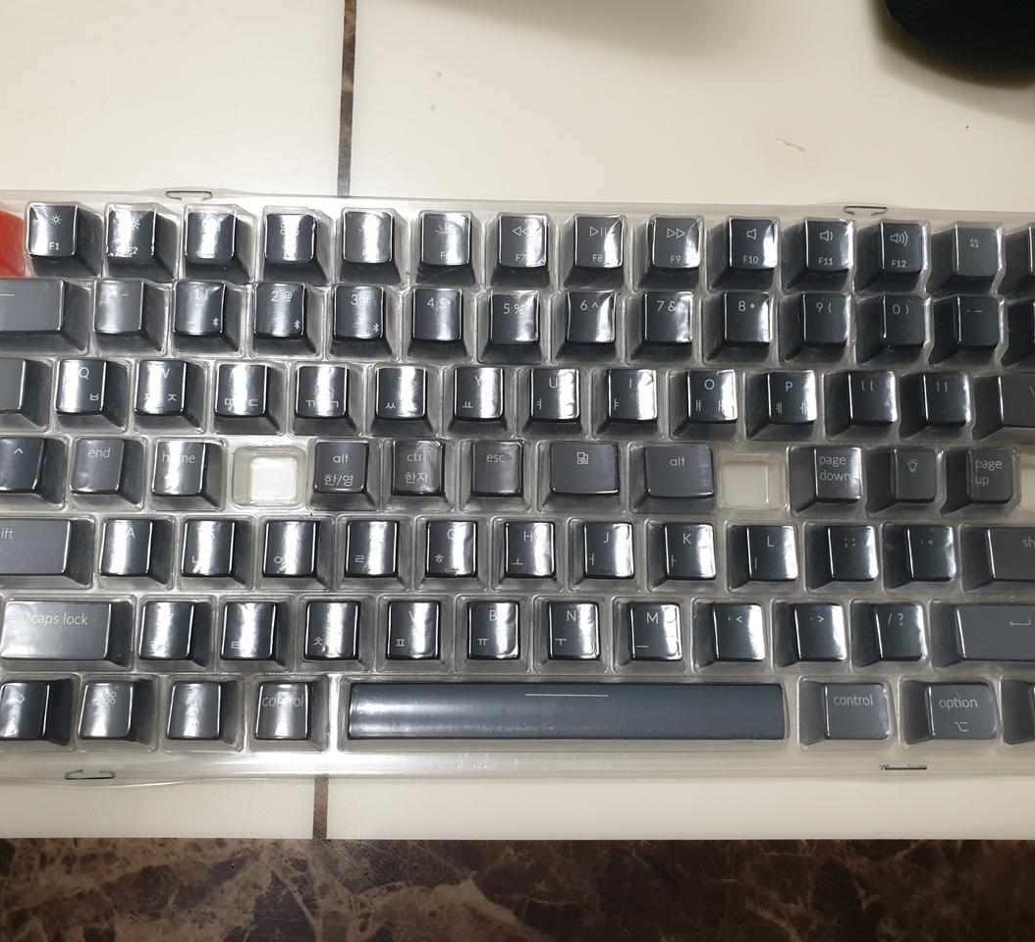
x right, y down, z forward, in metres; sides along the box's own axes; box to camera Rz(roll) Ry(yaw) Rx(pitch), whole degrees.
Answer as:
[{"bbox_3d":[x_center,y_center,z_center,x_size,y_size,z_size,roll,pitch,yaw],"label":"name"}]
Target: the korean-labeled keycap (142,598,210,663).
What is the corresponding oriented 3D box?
[{"bbox_3d":[-0.091,0.043,0.249,0.018,0.010,0.018,1,82,-3],"label":"korean-labeled keycap"}]

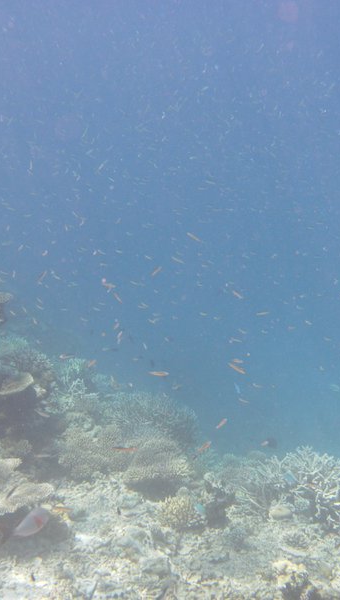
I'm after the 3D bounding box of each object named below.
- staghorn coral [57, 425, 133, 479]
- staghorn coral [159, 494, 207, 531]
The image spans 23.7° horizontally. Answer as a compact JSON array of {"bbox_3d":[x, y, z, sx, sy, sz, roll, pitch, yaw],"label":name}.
[{"bbox_3d":[-0.405,0.830,4.400,0.424,0.240,0.361,0,9,0],"label":"staghorn coral"},{"bbox_3d":[0.060,1.025,3.900,0.230,0.160,0.210,0,8,0],"label":"staghorn coral"}]

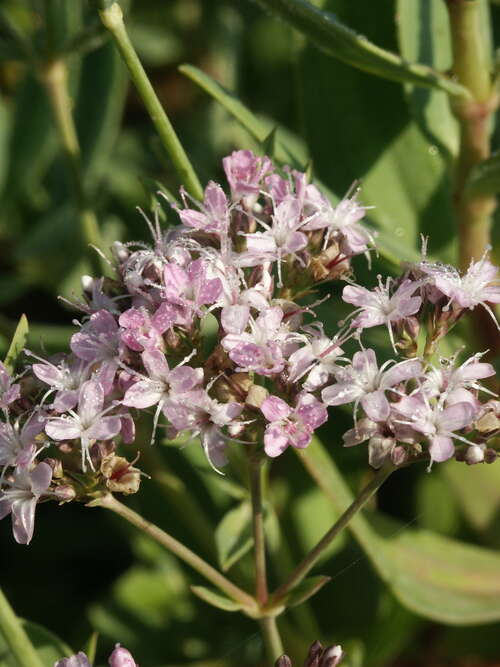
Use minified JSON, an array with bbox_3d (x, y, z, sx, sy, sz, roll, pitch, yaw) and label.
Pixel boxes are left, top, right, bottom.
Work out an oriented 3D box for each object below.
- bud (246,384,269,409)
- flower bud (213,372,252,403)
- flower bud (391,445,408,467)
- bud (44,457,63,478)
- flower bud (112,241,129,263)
[{"bbox_3d":[0.001,0.007,0.400,0.002,0.003,0.002,9,17,0],"label":"bud"},{"bbox_3d":[-0.002,0.006,0.402,0.004,0.003,0.003,-6,17,0],"label":"flower bud"},{"bbox_3d":[0.016,0.013,0.400,0.002,0.002,0.002,3,14,0],"label":"flower bud"},{"bbox_3d":[-0.021,0.014,0.400,0.002,0.002,0.002,-6,15,0],"label":"bud"},{"bbox_3d":[-0.014,-0.009,0.406,0.001,0.002,0.001,-21,12,0],"label":"flower bud"}]

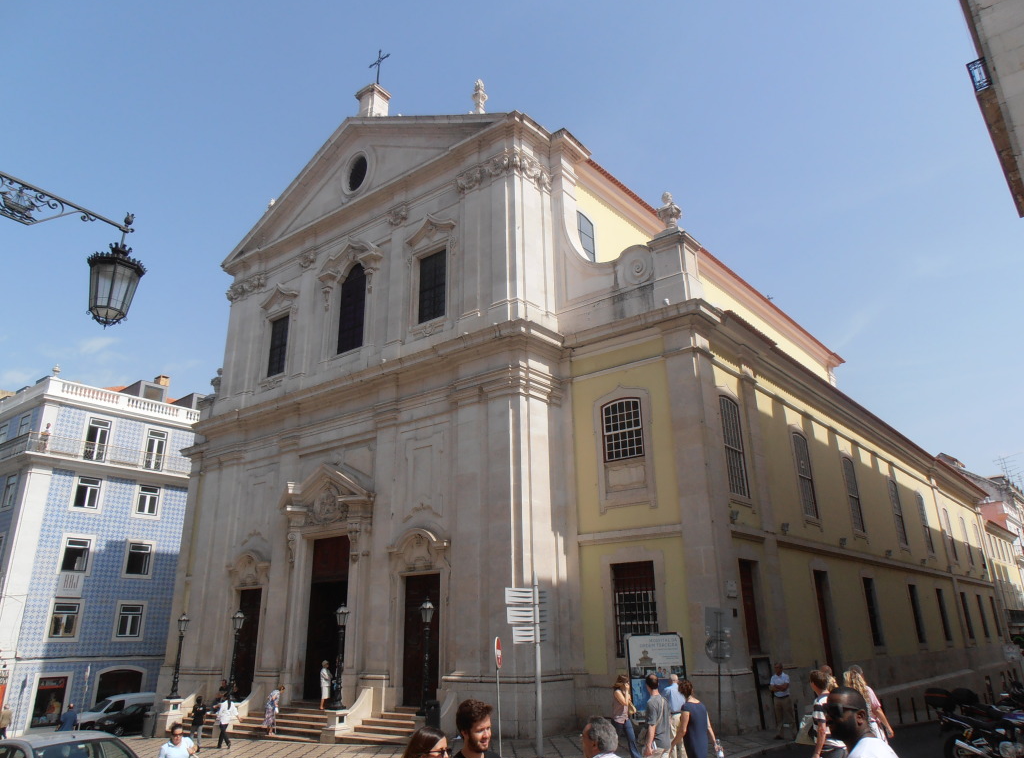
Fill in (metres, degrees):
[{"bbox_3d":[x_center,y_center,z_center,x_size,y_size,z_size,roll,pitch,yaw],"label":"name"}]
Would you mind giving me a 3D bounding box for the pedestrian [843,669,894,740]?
[{"bbox_3d":[5.675,5.504,11.303,0.550,1.660,0.420,-4,-20,7],"label":"pedestrian"}]

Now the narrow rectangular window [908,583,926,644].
[{"bbox_3d":[20.611,11.976,36.106,0.120,2.750,1.450,-17,-26,38],"label":"narrow rectangular window"}]

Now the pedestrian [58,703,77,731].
[{"bbox_3d":[-15.603,12.253,24.709,0.550,1.720,0.420,7,-21,-21],"label":"pedestrian"}]

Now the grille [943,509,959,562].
[{"bbox_3d":[29.224,10.349,47.398,0.120,3.436,1.400,-17,-26,38],"label":"grille"}]

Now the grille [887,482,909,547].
[{"bbox_3d":[20.902,7.210,38.474,0.120,3.419,1.450,-17,-26,38],"label":"grille"}]

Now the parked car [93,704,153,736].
[{"bbox_3d":[-19.098,17.429,36.463,1.750,1.440,4.200,-17,-26,38],"label":"parked car"}]

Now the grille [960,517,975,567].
[{"bbox_3d":[31.987,11.415,49.962,0.120,3.300,1.400,-17,-25,38],"label":"grille"}]

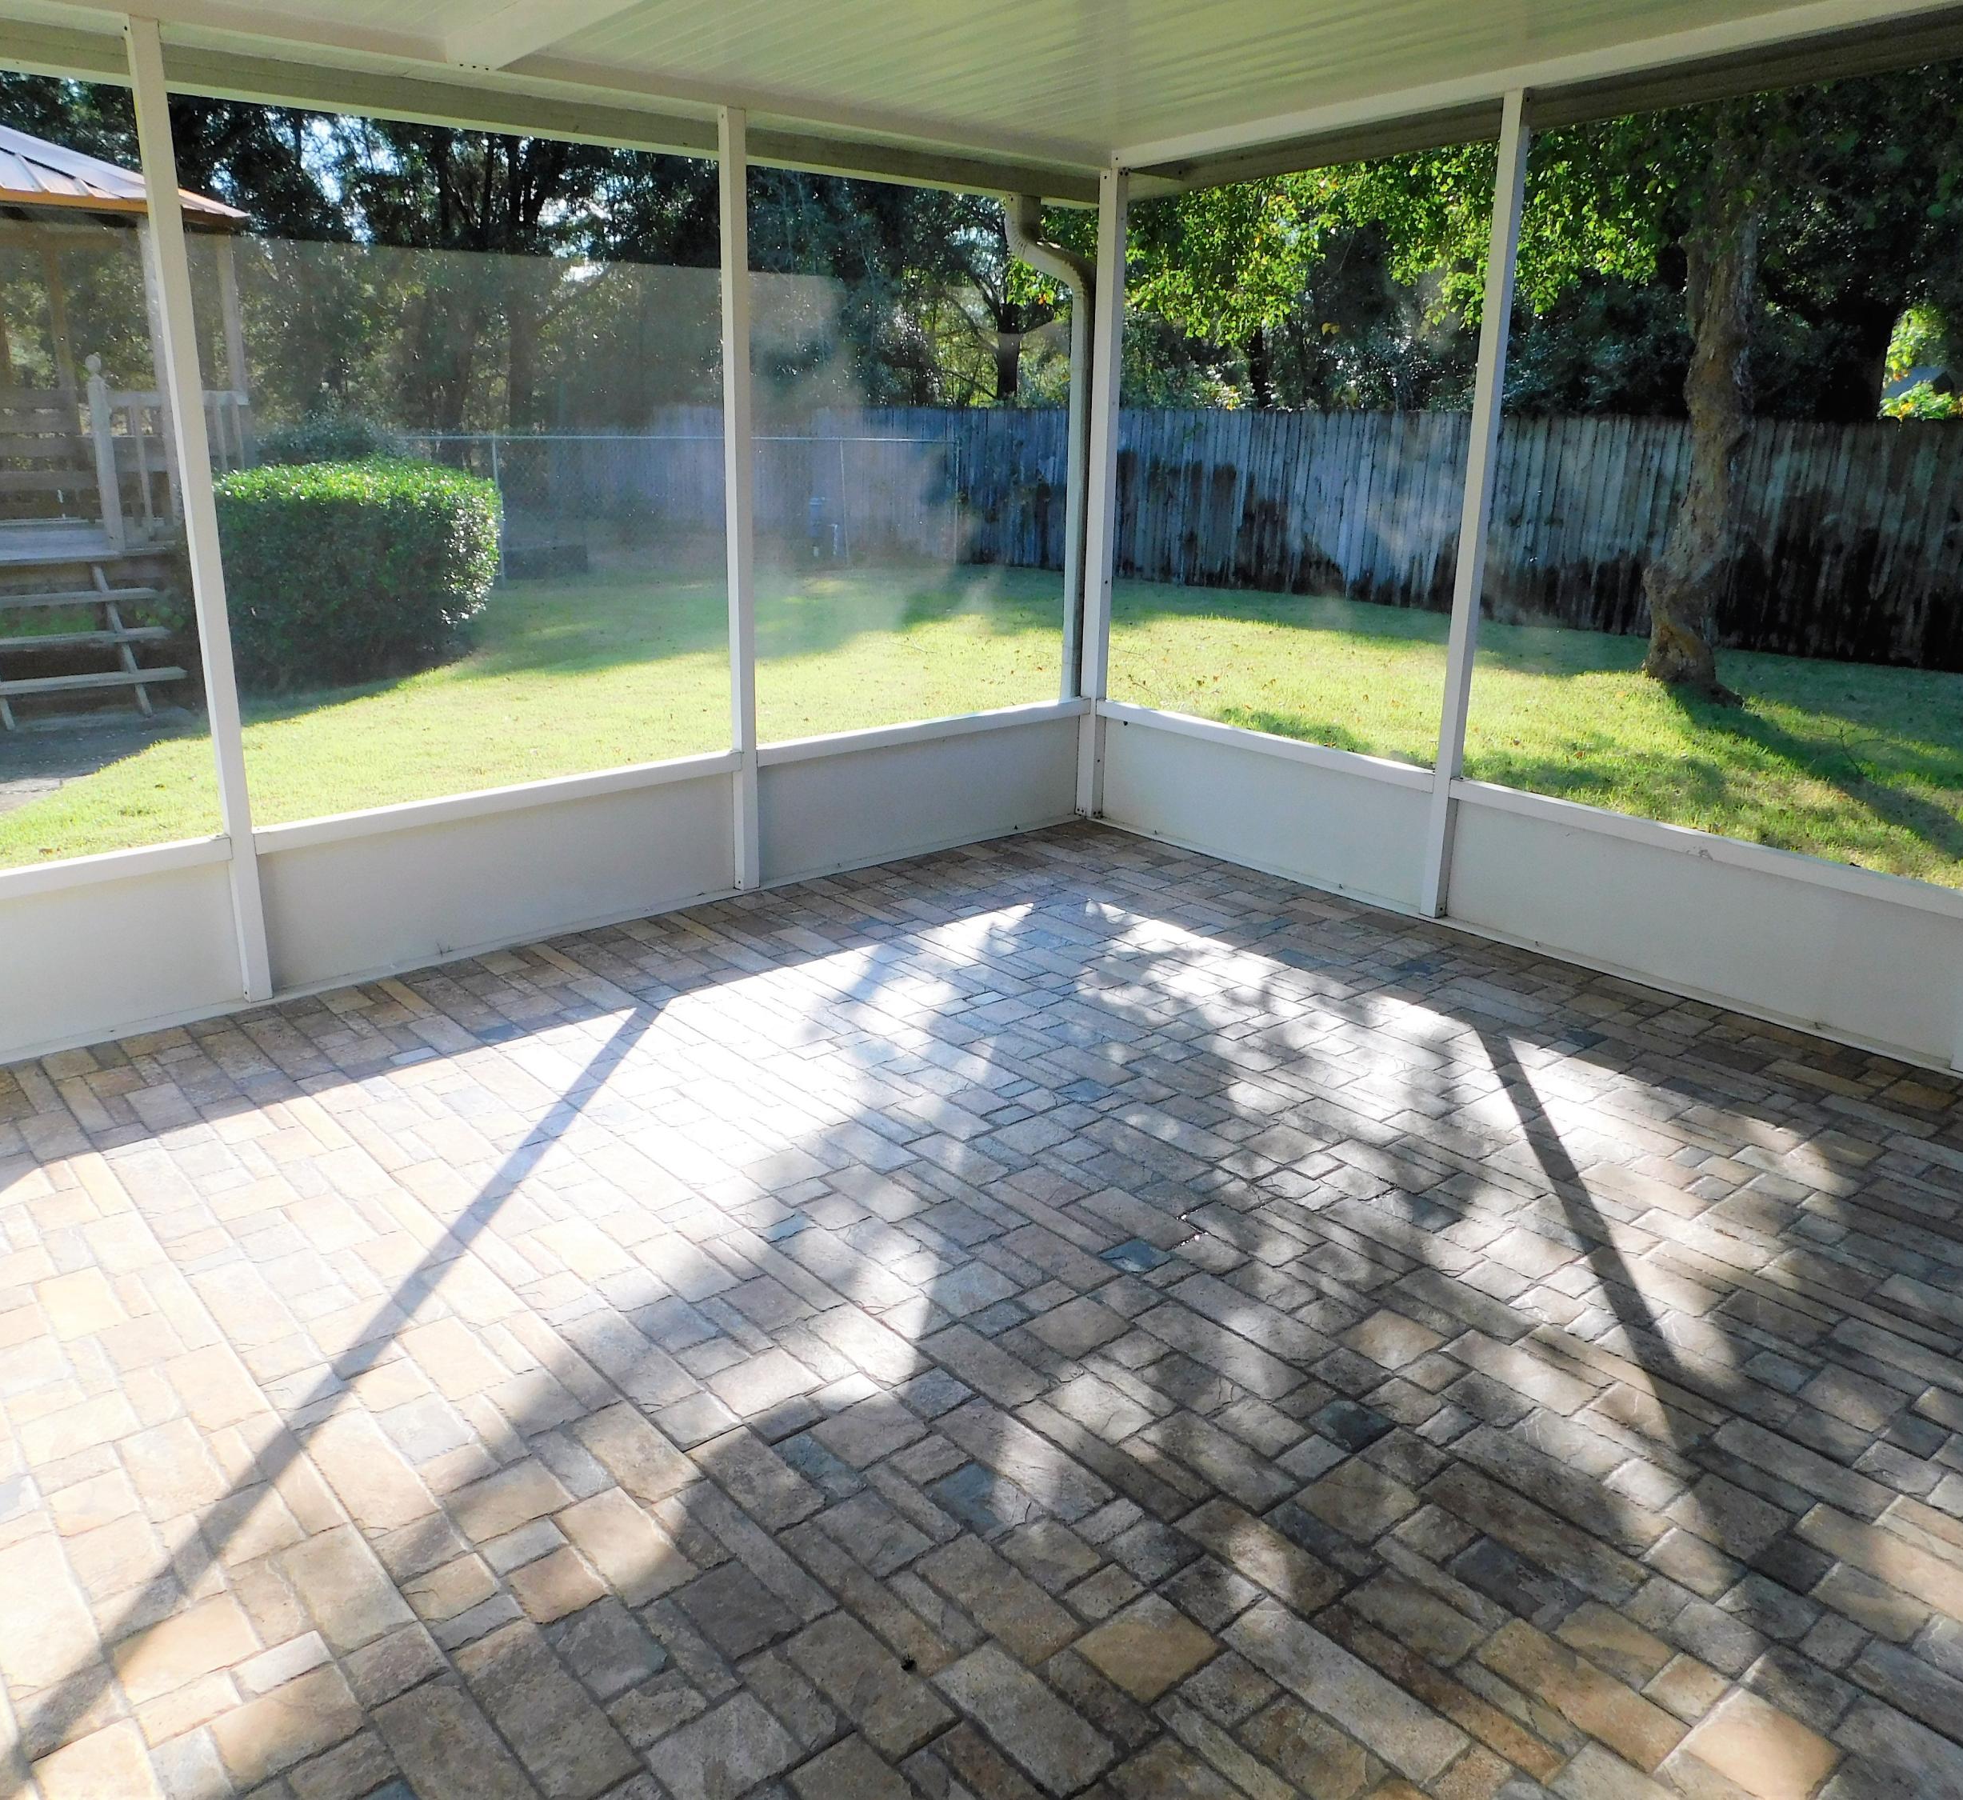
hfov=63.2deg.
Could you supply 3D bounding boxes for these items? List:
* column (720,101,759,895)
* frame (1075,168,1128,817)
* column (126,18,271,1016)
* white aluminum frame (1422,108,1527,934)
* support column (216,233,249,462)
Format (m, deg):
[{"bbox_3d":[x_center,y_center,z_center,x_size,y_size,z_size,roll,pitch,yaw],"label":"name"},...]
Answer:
[{"bbox_3d":[-0.689,-1.061,4.542,0.052,2.152,0.053,-14,24,-40],"label":"column"},{"bbox_3d":[0.415,-1.332,5.483,0.054,2.145,0.073,-14,24,-40],"label":"frame"},{"bbox_3d":[-1.754,-0.784,3.600,0.052,2.150,0.053,-14,24,-40],"label":"column"},{"bbox_3d":[1.366,-1.016,4.436,0.053,2.225,0.052,-14,24,-40],"label":"white aluminum frame"},{"bbox_3d":[-4.792,-3.362,10.314,0.090,1.770,0.090,-16,24,-42],"label":"support column"}]

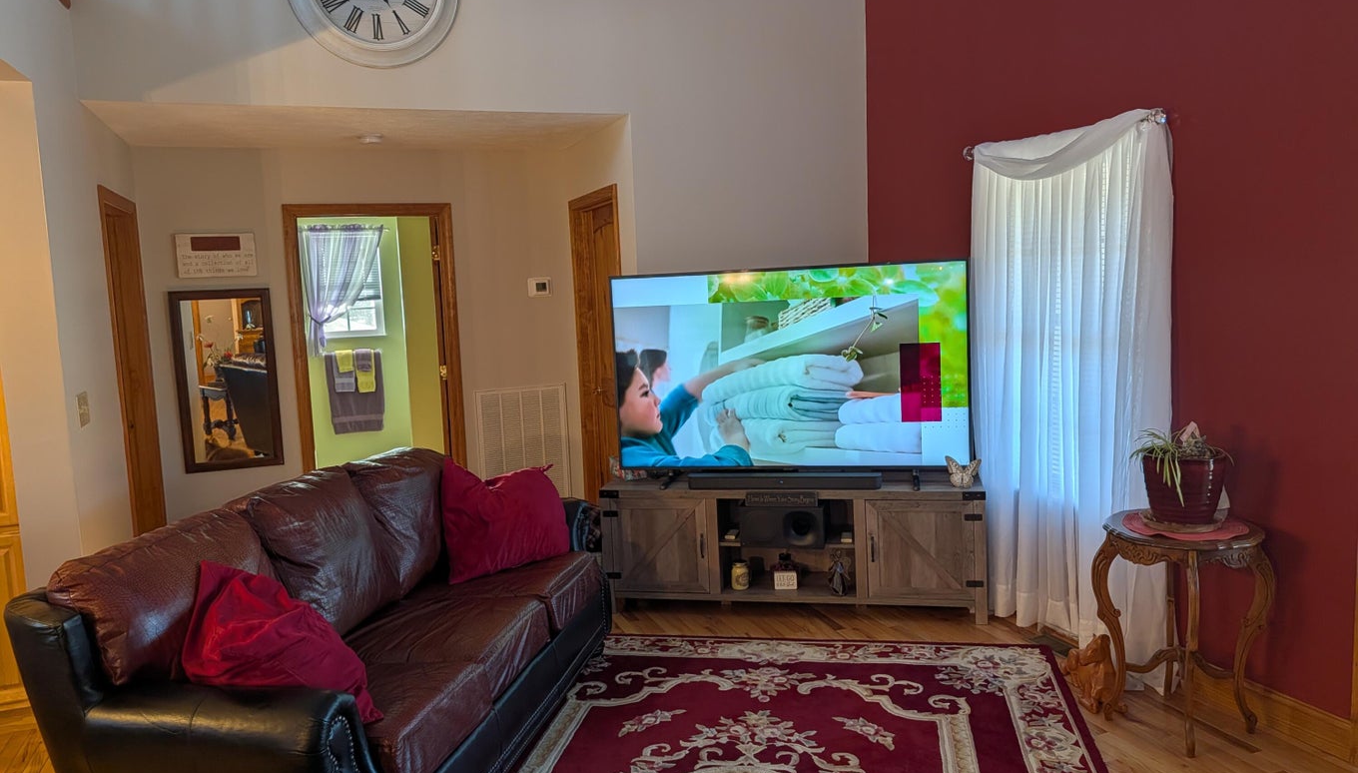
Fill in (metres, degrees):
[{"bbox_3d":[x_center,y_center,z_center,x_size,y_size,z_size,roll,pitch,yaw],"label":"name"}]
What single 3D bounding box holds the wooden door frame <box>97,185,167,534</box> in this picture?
[{"bbox_3d":[-2.651,0.141,4.569,0.130,2.110,1.000,-5,7,-22],"label":"wooden door frame"}]

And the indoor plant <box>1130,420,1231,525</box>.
[{"bbox_3d":[1.717,0.287,3.206,0.300,0.335,0.290,-5,7,-21],"label":"indoor plant"}]

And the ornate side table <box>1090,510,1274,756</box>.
[{"bbox_3d":[1.714,0.829,3.221,0.500,0.700,0.500,-5,7,-21],"label":"ornate side table"}]

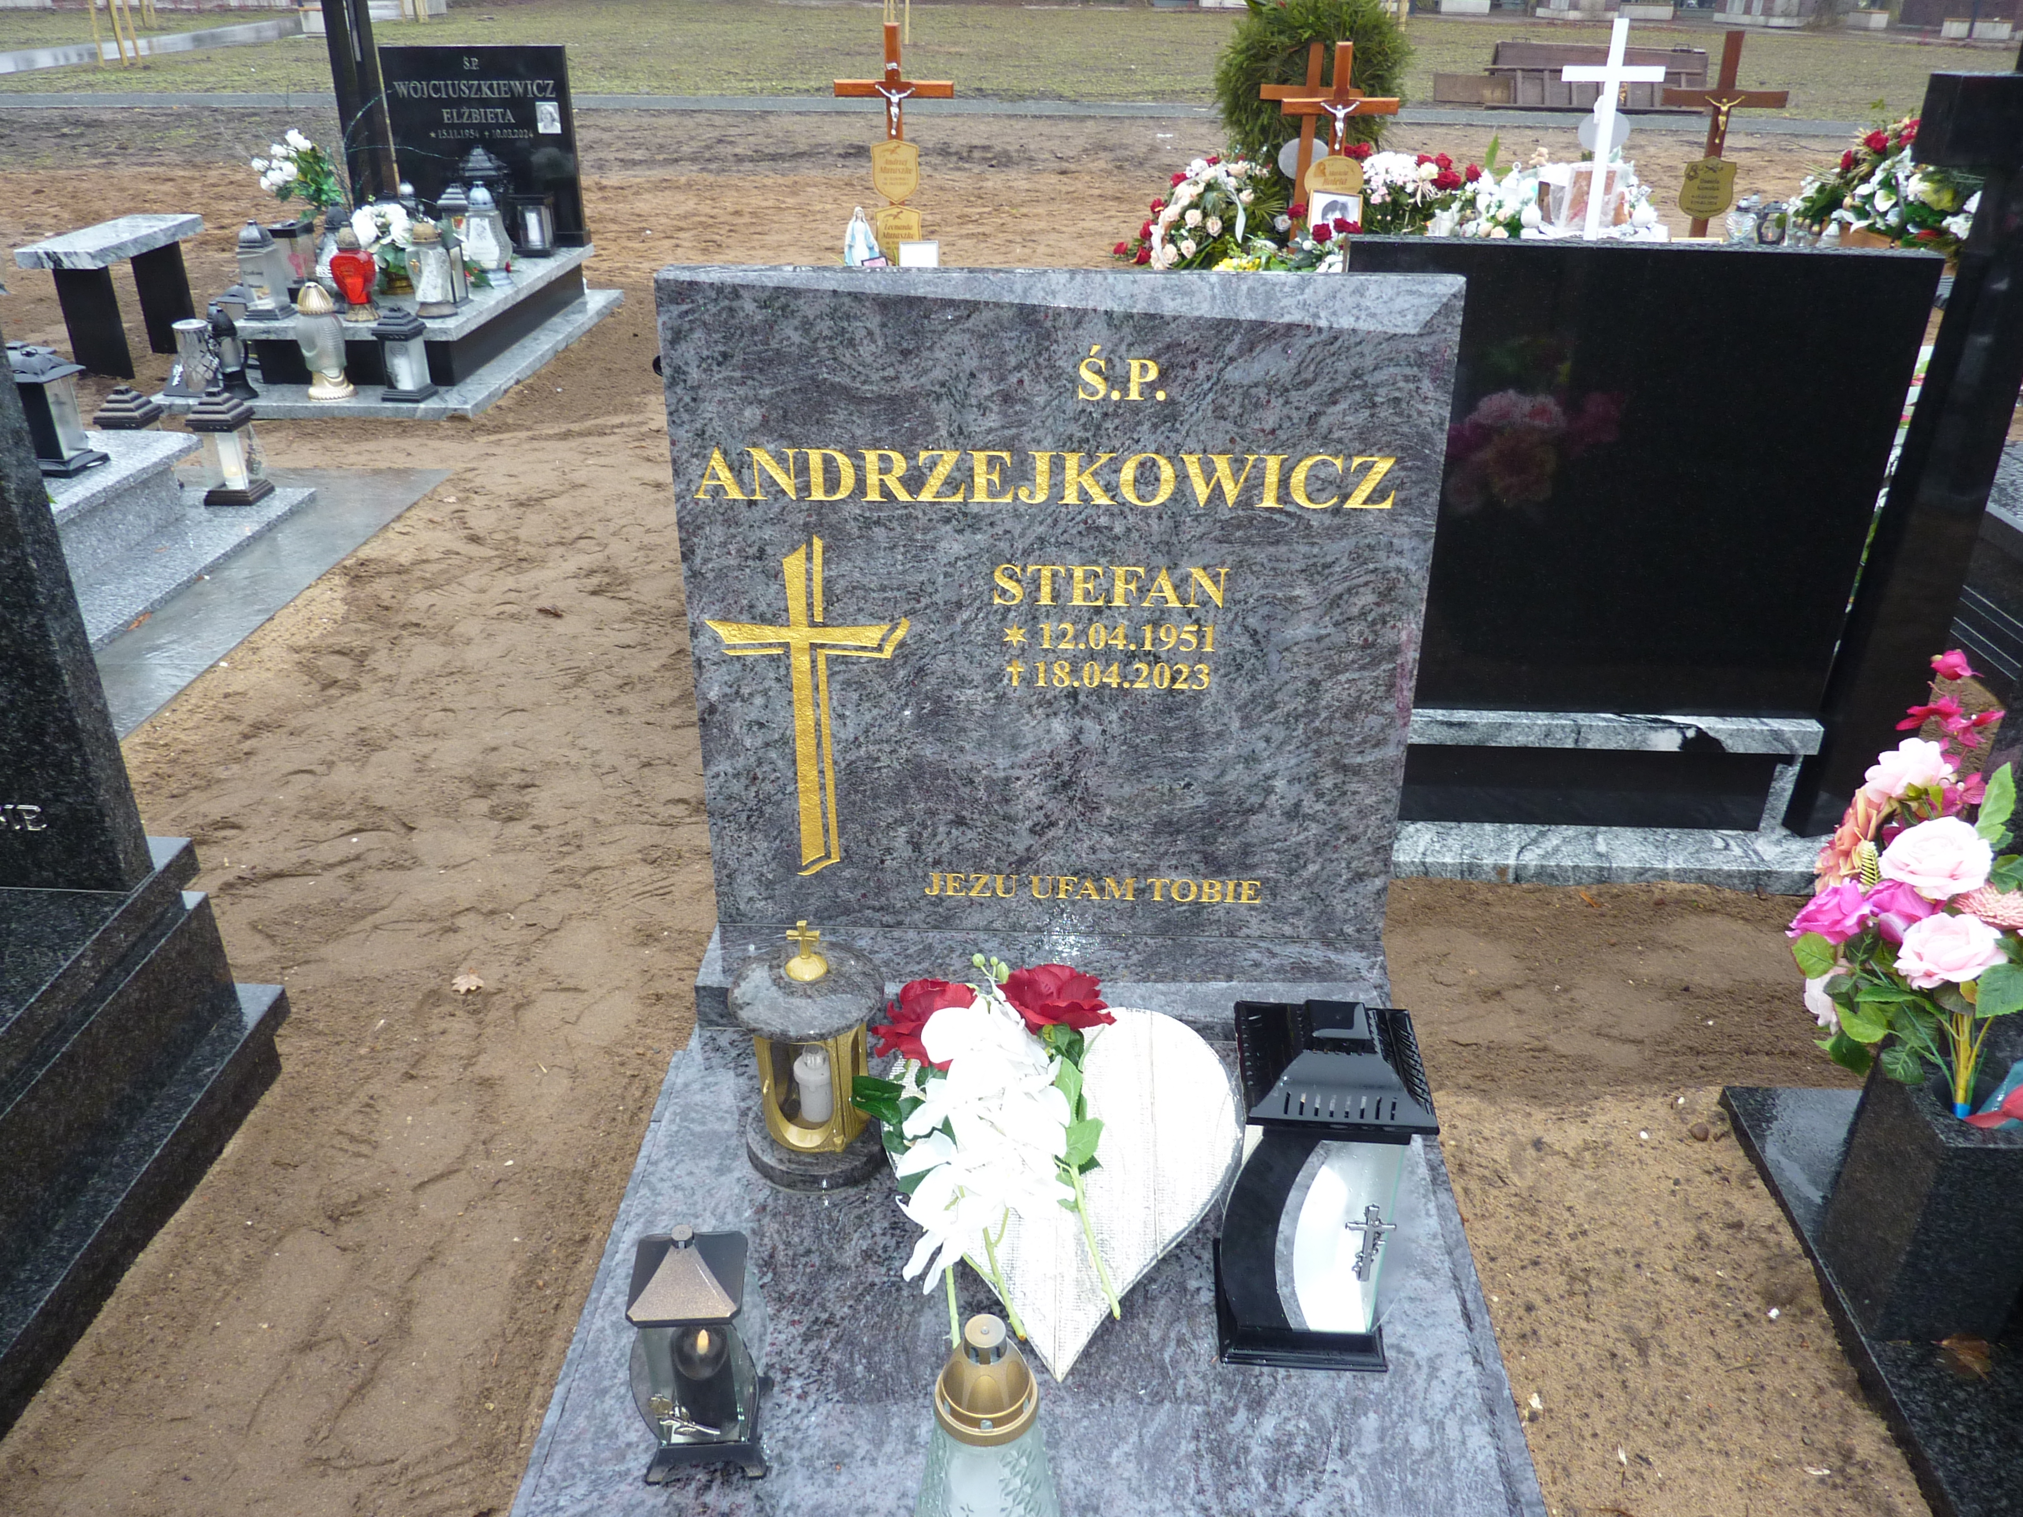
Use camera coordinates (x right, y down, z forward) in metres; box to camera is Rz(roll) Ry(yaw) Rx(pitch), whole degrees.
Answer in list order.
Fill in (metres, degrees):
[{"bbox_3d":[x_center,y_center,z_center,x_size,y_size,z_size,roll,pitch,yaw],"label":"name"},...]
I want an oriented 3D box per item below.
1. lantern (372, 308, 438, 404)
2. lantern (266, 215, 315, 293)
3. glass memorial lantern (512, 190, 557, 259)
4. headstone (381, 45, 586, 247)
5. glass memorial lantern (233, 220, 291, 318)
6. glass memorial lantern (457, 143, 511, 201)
[{"bbox_3d":[-1.987,-1.323,4.775,0.121,0.273,0.126,-1,26,-2],"label":"lantern"},{"bbox_3d":[-2.650,-1.842,5.420,0.121,0.257,0.126,-1,26,-2],"label":"lantern"},{"bbox_3d":[-2.171,-2.437,6.658,0.170,0.265,0.165,1,29,2],"label":"glass memorial lantern"},{"bbox_3d":[-2.430,-2.833,6.773,0.850,0.840,0.110,1,29,2],"label":"headstone"},{"bbox_3d":[-2.814,-1.834,5.473,0.140,0.335,0.150,1,29,2],"label":"glass memorial lantern"},{"bbox_3d":[-2.351,-2.503,6.576,0.200,0.450,0.200,1,29,2],"label":"glass memorial lantern"}]

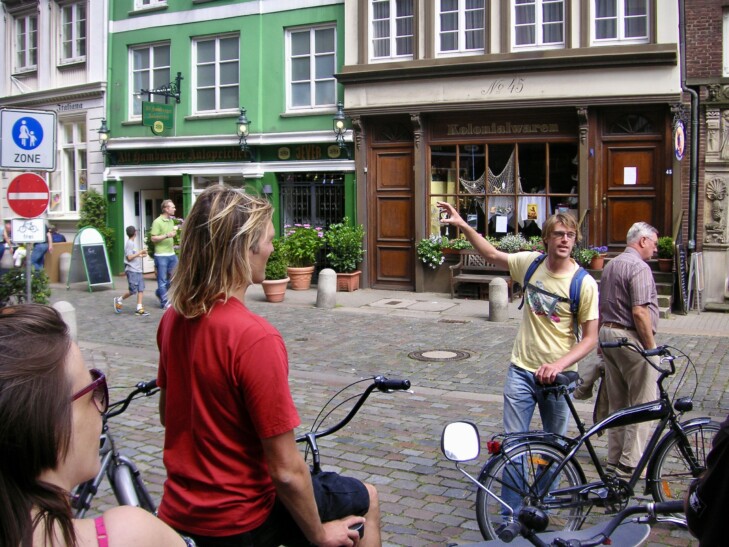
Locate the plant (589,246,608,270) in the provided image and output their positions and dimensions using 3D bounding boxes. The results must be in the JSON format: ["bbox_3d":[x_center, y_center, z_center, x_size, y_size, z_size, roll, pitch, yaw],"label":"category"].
[{"bbox_3d":[4.230,-0.268,14.087,0.360,0.440,0.360,2,6,25],"label":"plant"}]

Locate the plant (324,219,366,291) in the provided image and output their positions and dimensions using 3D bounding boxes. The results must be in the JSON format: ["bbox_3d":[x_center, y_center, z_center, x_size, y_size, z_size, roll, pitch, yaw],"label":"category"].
[{"bbox_3d":[-0.365,-0.347,14.600,0.680,1.350,0.640,2,6,24],"label":"plant"}]

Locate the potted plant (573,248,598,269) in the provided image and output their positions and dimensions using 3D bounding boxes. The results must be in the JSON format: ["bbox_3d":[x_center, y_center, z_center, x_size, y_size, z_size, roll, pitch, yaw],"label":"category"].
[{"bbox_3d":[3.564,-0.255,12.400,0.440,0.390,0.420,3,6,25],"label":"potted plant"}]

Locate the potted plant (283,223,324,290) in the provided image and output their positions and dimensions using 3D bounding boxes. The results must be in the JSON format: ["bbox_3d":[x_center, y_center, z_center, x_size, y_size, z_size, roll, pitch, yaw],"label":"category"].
[{"bbox_3d":[-1.290,-0.361,16.589,0.860,1.420,0.860,0,5,0],"label":"potted plant"}]

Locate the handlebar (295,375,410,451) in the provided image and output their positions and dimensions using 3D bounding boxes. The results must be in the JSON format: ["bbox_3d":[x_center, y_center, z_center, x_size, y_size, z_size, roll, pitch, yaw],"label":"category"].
[{"bbox_3d":[-0.147,0.553,3.100,0.680,0.280,0.340,-2,6,-16],"label":"handlebar"}]

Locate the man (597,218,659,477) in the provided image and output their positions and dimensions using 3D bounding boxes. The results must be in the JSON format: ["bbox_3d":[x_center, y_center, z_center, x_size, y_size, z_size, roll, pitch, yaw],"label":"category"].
[{"bbox_3d":[1.816,0.536,5.350,0.380,1.760,0.500,-1,6,-13],"label":"man"}]

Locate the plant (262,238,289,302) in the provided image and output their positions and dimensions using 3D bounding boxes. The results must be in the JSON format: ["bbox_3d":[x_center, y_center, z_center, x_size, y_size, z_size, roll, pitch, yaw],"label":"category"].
[{"bbox_3d":[-1.670,-0.080,14.657,0.550,1.220,0.550,0,5,0],"label":"plant"}]

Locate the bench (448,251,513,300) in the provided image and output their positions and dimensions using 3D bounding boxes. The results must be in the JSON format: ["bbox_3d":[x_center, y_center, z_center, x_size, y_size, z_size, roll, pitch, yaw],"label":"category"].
[{"bbox_3d":[2.359,0.031,15.032,1.228,0.910,0.608,2,6,25],"label":"bench"}]

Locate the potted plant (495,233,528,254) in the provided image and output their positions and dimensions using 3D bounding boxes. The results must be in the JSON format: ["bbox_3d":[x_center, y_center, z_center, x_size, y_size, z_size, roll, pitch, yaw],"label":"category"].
[{"bbox_3d":[2.841,-0.588,15.011,0.570,0.420,0.450,2,6,25],"label":"potted plant"}]

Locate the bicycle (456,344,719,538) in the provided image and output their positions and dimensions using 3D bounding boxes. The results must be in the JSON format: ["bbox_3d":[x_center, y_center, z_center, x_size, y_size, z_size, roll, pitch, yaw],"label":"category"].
[{"bbox_3d":[1.375,0.957,4.254,1.800,1.080,0.600,-2,6,-19],"label":"bicycle"}]

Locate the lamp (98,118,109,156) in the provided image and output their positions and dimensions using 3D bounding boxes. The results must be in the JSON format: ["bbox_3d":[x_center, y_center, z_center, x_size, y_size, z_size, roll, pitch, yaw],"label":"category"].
[{"bbox_3d":[-5.616,-2.932,16.800,0.250,0.830,0.280,2,6,23],"label":"lamp"}]

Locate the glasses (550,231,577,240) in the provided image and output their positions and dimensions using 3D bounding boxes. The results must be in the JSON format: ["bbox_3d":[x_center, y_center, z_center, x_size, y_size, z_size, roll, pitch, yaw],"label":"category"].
[{"bbox_3d":[1.098,-0.216,4.393,0.140,0.045,0.140,-1,5,-9],"label":"glasses"}]

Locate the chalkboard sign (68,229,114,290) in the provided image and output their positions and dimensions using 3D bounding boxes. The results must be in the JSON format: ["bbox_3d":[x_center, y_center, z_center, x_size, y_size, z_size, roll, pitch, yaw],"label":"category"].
[{"bbox_3d":[-5.185,-0.266,14.800,0.850,1.200,0.600,4,7,37],"label":"chalkboard sign"}]

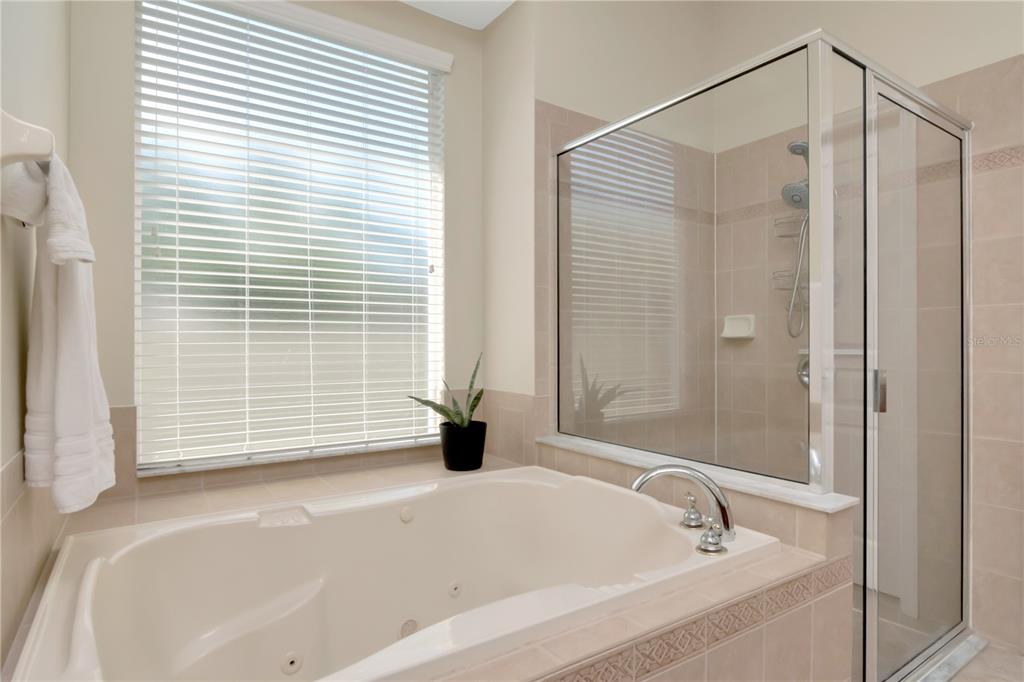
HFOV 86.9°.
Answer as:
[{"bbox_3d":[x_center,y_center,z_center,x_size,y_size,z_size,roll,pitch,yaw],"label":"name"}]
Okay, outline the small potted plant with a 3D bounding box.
[{"bbox_3d":[-0.267,0.300,2.289,0.402,0.496,0.296,1,-1,-34],"label":"small potted plant"}]

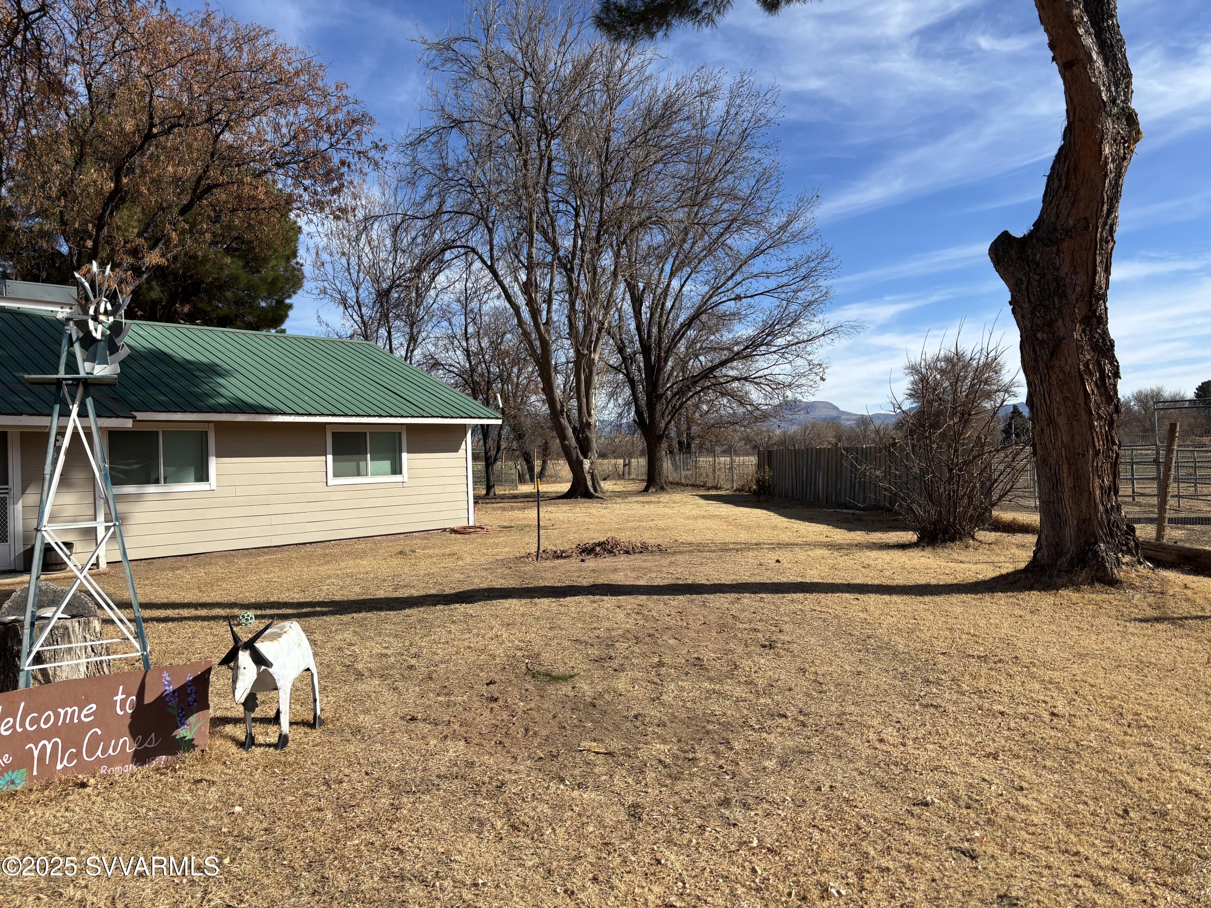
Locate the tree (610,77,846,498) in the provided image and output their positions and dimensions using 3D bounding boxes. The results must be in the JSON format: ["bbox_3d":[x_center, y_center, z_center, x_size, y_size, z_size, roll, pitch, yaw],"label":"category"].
[{"bbox_3d":[4.700,-7.250,38.300,11.000,17.800,10.500,-2,0,0],"label":"tree"}]

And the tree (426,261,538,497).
[{"bbox_3d":[-5.360,-3.270,39.500,5.100,10.300,5.000,-2,0,0],"label":"tree"}]

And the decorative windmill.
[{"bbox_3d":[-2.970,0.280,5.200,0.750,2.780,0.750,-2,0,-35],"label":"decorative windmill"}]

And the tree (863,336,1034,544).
[{"bbox_3d":[5.740,-0.270,15.300,2.850,3.500,2.800,-2,0,0],"label":"tree"}]

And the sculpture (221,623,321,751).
[{"bbox_3d":[-1.880,1.240,5.120,0.310,0.770,0.740,-2,0,10],"label":"sculpture"}]

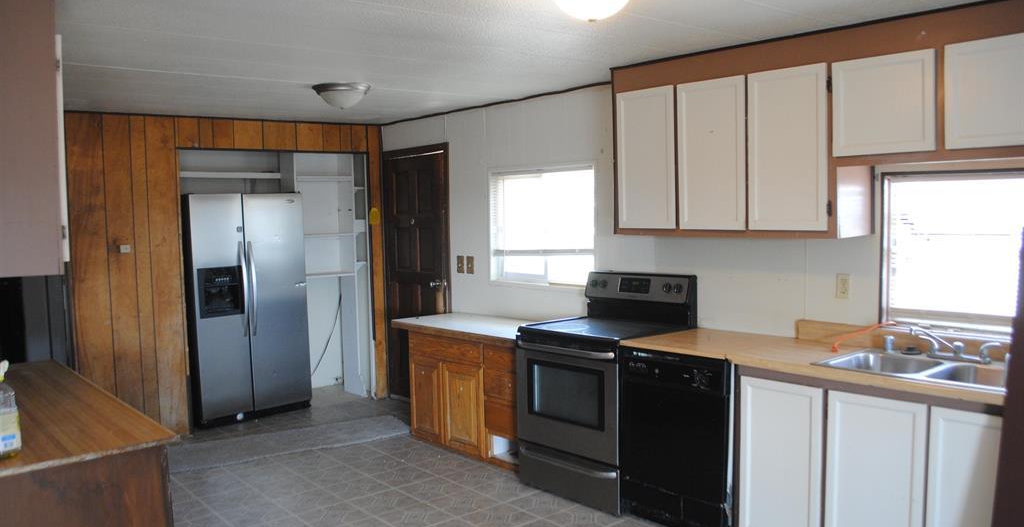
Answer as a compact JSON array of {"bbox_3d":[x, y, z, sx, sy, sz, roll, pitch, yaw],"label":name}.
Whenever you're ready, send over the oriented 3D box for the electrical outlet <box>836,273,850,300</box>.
[{"bbox_3d":[1.580,0.113,3.686,0.008,0.117,0.069,-6,6,-42],"label":"electrical outlet"}]

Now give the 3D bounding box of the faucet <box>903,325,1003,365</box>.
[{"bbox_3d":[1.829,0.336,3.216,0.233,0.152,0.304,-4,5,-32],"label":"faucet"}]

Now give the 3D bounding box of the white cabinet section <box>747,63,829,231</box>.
[{"bbox_3d":[1.236,-0.507,3.451,0.022,0.718,0.374,-6,6,-42],"label":"white cabinet section"}]

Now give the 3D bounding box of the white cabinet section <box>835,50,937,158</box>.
[{"bbox_3d":[1.512,-0.646,3.132,0.022,0.403,0.420,-6,6,-42],"label":"white cabinet section"}]

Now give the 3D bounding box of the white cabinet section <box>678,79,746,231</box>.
[{"bbox_3d":[0.973,-0.522,3.739,0.022,0.718,0.371,-6,6,-42],"label":"white cabinet section"}]

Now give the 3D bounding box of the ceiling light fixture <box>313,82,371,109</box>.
[{"bbox_3d":[-0.964,-0.944,4.378,0.328,0.127,0.328,-2,4,0],"label":"ceiling light fixture"}]

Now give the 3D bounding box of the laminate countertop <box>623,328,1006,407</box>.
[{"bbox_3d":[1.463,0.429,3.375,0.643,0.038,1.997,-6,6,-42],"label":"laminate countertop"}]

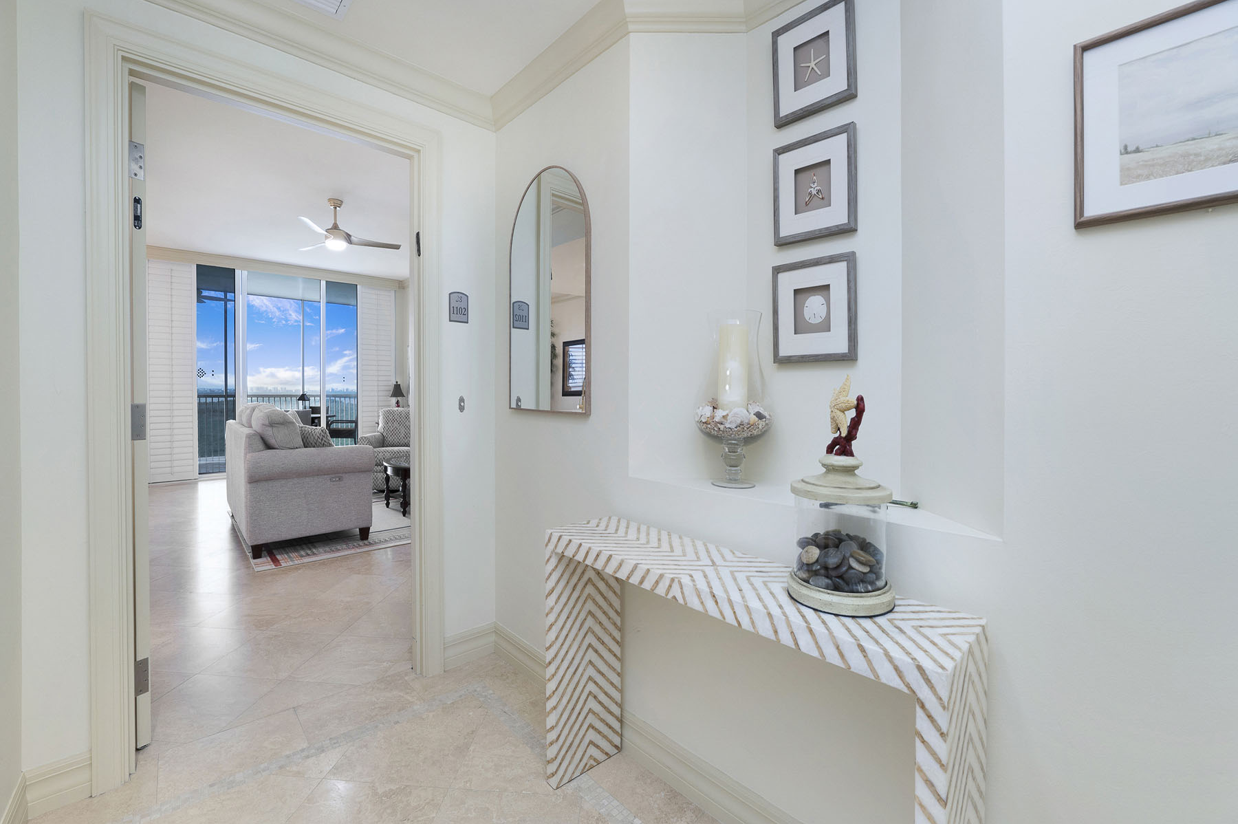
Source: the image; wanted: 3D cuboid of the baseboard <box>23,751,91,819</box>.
[{"bbox_3d":[-1.577,1.046,1.358,0.130,0.136,0.020,-2,3,-42],"label":"baseboard"}]

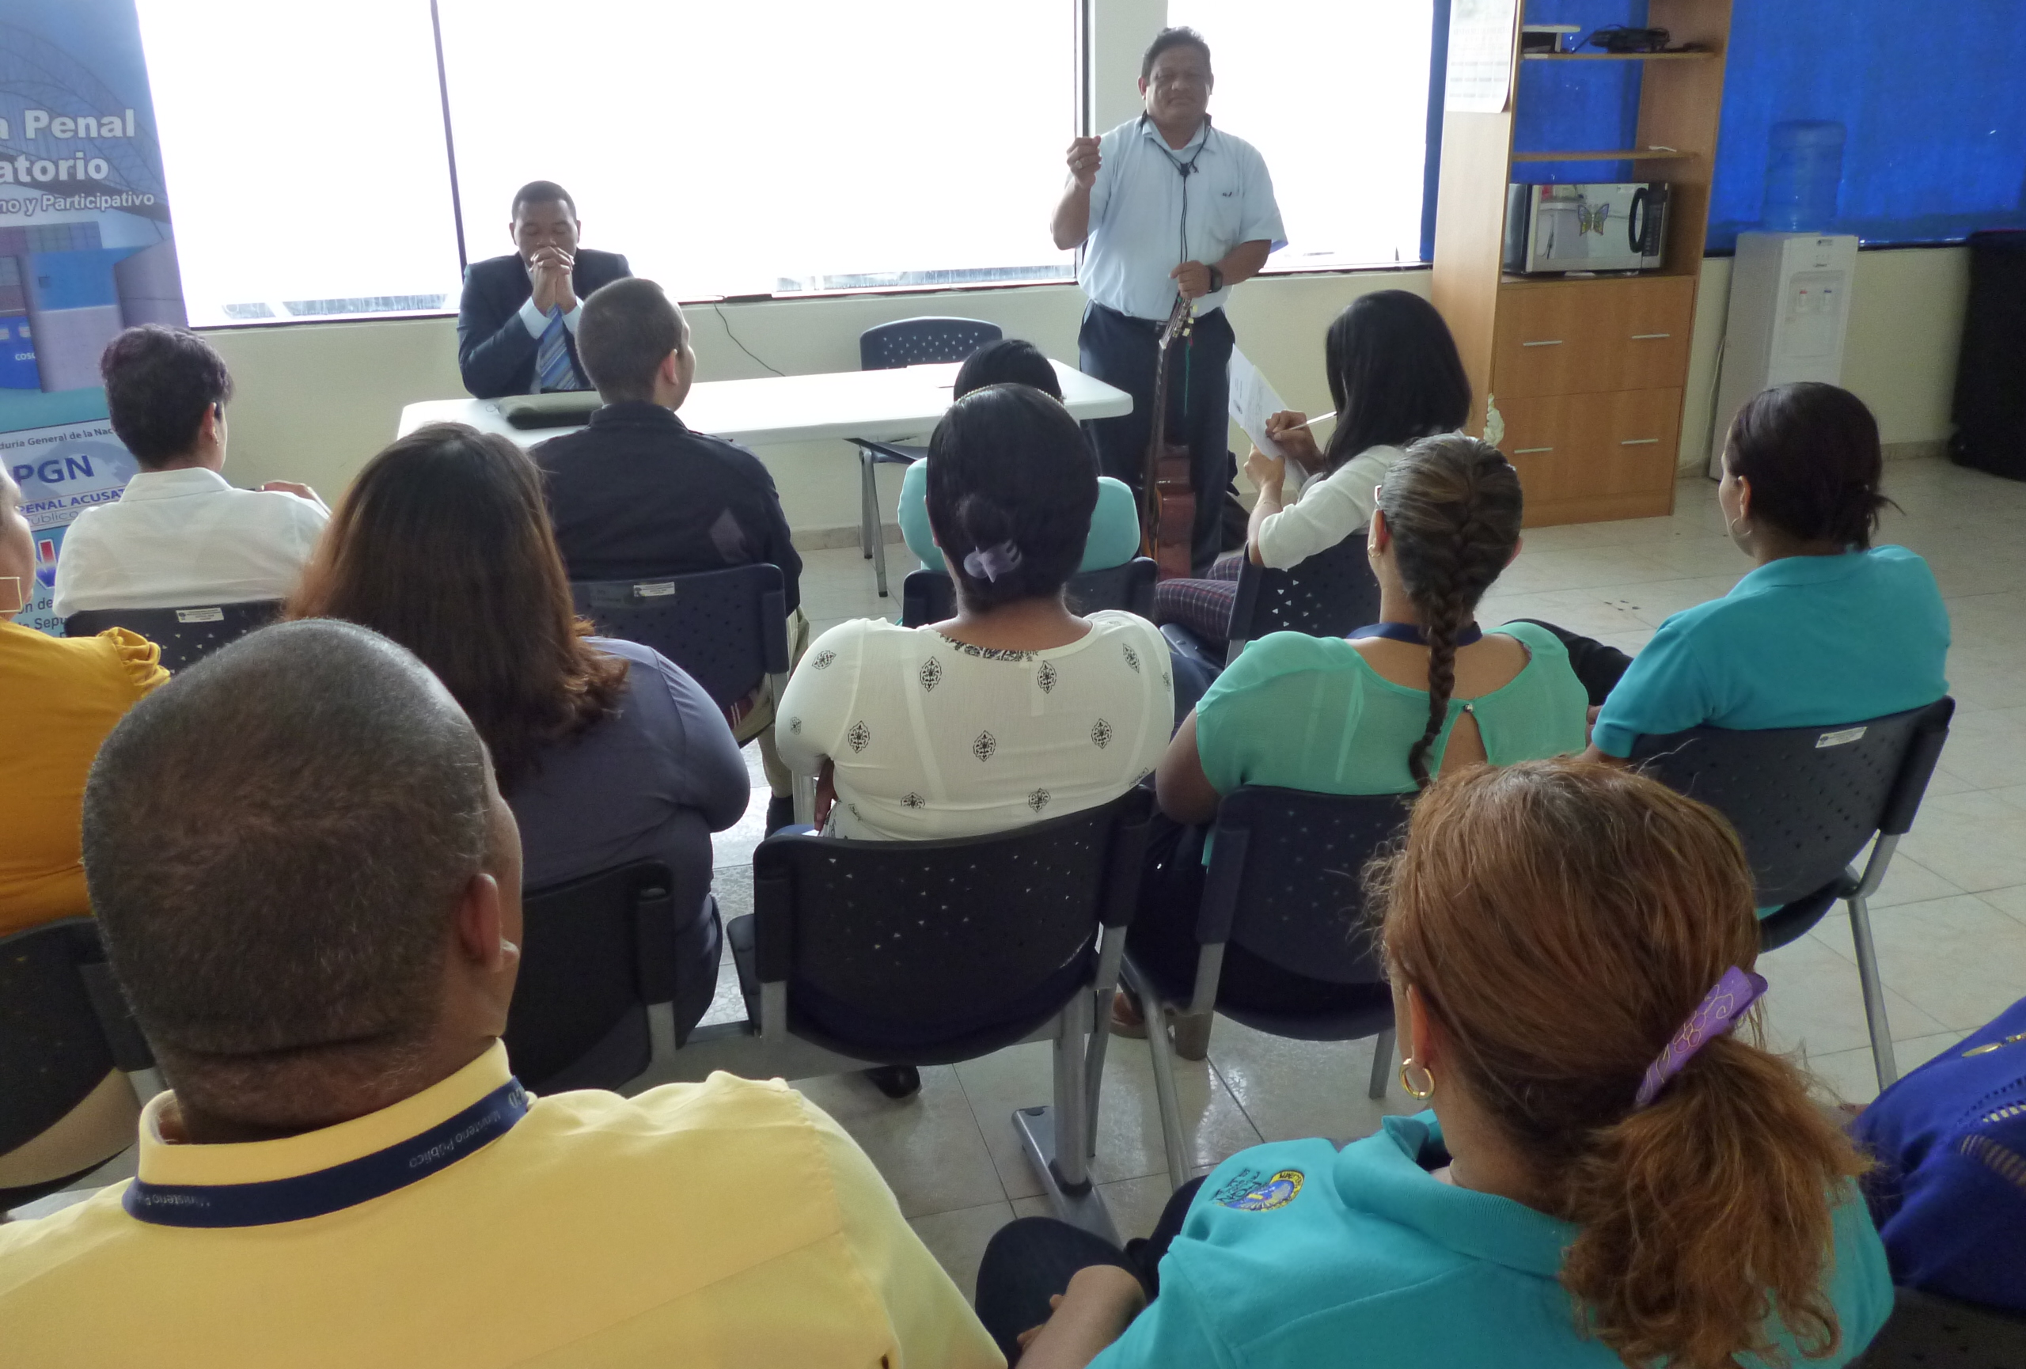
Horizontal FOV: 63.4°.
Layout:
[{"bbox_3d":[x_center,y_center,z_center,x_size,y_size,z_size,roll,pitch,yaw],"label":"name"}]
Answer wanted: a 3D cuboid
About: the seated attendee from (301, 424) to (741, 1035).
[{"bbox_3d":[-0.636,0.222,2.116,0.560,1.230,0.800,-6,20,-12],"label":"seated attendee"}]

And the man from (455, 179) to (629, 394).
[{"bbox_3d":[-1.291,-0.721,4.537,0.540,1.270,0.780,-6,21,-15],"label":"man"}]

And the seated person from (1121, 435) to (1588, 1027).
[{"bbox_3d":[0.372,0.162,2.250,0.500,1.110,0.740,-7,21,-16],"label":"seated person"}]

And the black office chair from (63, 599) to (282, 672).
[{"bbox_3d":[-1.340,0.144,3.004,0.470,0.800,0.550,-4,20,-9],"label":"black office chair"}]

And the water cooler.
[{"bbox_3d":[3.032,-1.260,6.443,0.340,0.960,0.320,-6,20,-13],"label":"water cooler"}]

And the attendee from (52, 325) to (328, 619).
[{"bbox_3d":[-1.358,-0.114,3.102,0.500,1.220,0.800,-4,20,-8],"label":"attendee"}]

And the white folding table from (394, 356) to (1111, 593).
[{"bbox_3d":[-0.636,-0.391,4.383,1.800,0.735,0.765,-7,21,-16],"label":"white folding table"}]

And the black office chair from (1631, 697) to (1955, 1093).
[{"bbox_3d":[0.928,0.319,2.402,0.470,0.800,0.550,-6,20,-14],"label":"black office chair"}]

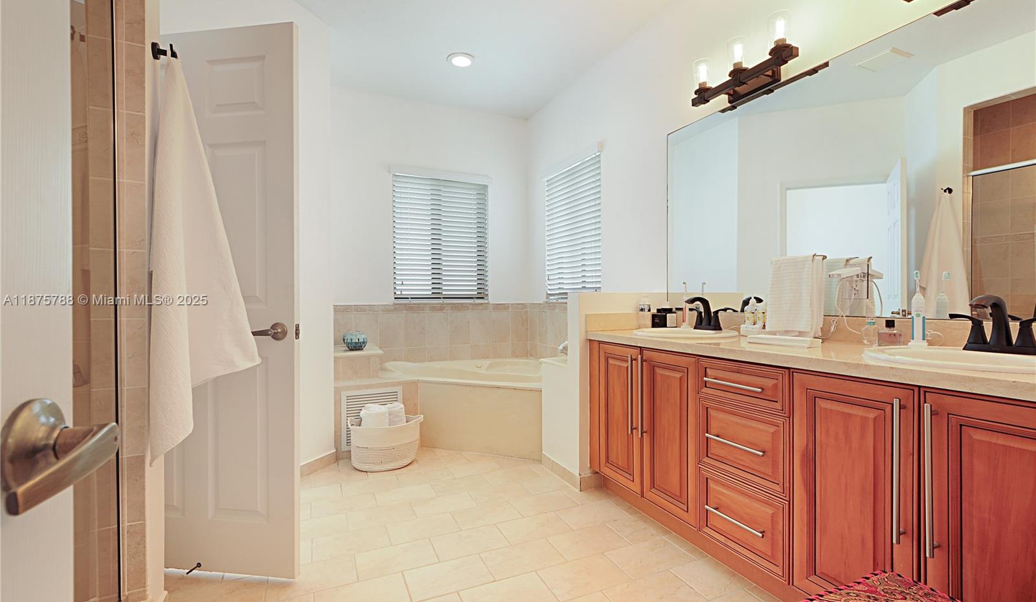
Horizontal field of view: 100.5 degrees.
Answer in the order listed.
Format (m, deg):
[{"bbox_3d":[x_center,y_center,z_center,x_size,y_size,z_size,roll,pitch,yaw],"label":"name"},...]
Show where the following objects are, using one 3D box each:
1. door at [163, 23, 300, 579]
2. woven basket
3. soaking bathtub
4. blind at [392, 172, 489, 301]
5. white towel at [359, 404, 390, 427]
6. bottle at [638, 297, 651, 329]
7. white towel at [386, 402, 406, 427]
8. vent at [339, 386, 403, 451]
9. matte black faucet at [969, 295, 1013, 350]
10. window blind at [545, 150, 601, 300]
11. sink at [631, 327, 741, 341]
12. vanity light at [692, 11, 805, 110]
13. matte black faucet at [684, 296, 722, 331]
[{"bbox_3d":[-1.210,-0.002,1.640,0.800,2.032,0.036,0,0,7],"label":"door"},{"bbox_3d":[-0.833,0.887,2.748,0.460,0.266,0.350,0,0,-26],"label":"woven basket"},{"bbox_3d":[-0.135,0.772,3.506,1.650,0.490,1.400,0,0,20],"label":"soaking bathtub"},{"bbox_3d":[-0.678,-0.543,3.862,0.860,1.100,0.050,0,0,-26],"label":"blind"},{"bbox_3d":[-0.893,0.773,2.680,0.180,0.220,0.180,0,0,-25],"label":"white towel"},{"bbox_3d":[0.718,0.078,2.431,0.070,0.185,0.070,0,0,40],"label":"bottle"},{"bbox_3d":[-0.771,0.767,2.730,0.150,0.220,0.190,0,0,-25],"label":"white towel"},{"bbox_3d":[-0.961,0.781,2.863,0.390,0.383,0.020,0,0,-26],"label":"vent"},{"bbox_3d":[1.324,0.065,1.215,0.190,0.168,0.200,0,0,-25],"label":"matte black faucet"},{"bbox_3d":[0.442,-0.552,3.624,0.050,1.110,0.860,0,0,-26],"label":"window blind"},{"bbox_3d":[0.806,0.243,2.121,0.460,0.180,0.510,0,0,-26],"label":"sink"},{"bbox_3d":[1.059,-1.117,2.038,0.160,0.245,0.540,0,0,-25],"label":"vanity light"},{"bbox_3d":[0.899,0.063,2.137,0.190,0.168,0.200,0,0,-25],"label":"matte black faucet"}]

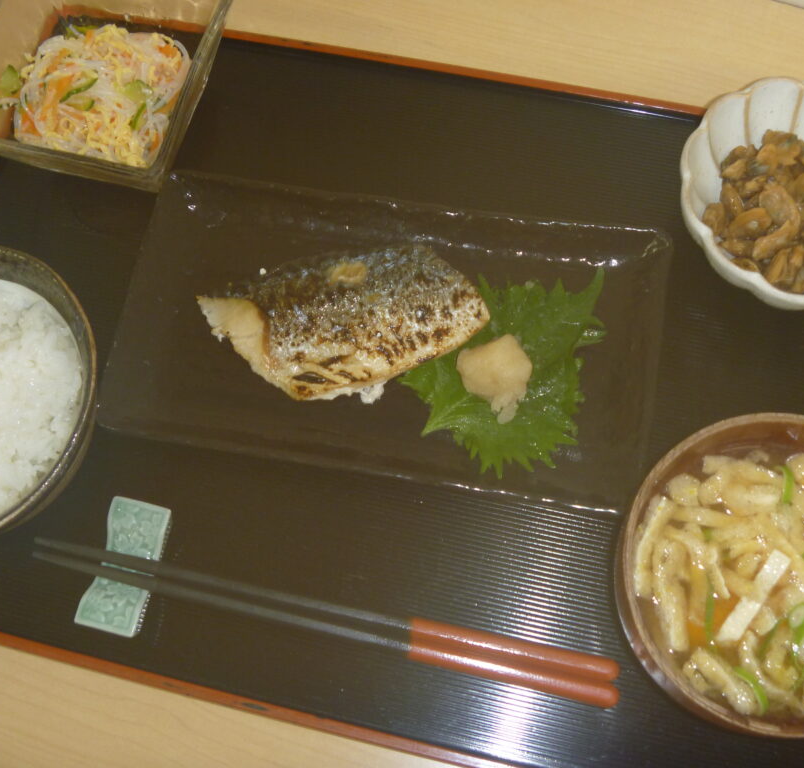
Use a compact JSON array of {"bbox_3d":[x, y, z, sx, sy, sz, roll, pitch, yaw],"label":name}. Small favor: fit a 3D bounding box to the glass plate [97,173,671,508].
[{"bbox_3d":[-0.006,-0.018,0.422,0.210,0.020,0.116,9,72,7],"label":"glass plate"}]

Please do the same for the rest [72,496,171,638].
[{"bbox_3d":[-0.106,0.071,0.402,0.024,0.012,0.050,12,72,8],"label":"rest"}]

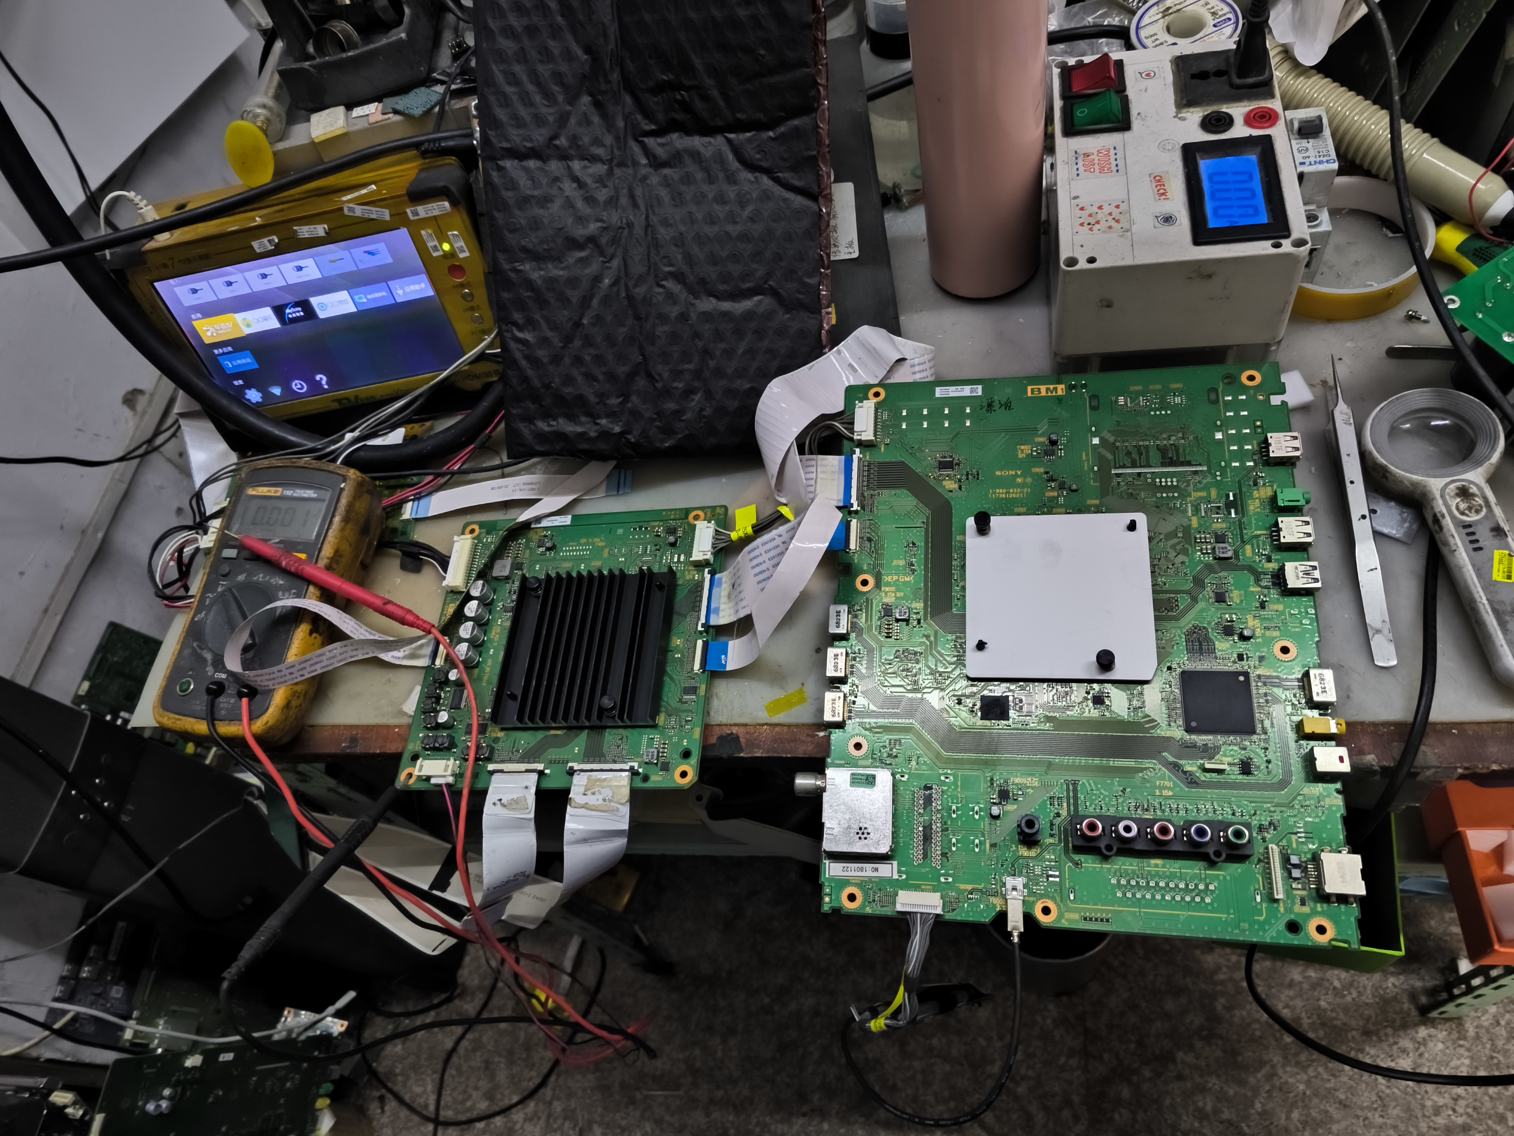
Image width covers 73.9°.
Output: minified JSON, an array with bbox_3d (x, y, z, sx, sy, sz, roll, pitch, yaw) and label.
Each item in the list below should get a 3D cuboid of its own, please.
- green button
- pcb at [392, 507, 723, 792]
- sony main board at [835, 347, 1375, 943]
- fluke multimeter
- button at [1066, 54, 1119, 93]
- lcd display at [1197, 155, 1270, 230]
[{"bbox_3d":[0.192,-0.258,0.566,0.025,0.009,0.020,0,60,14],"label":"green button"},{"bbox_3d":[-0.106,0.038,0.558,0.168,0.018,0.168,-2,59,12],"label":"pcb"},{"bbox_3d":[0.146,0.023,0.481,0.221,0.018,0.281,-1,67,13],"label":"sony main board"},{"bbox_3d":[-0.282,0.018,0.597,0.082,0.046,0.174,-4,59,12],"label":"fluke multimeter"},{"bbox_3d":[0.195,-0.285,0.581,0.025,0.009,0.019,0,60,14],"label":"button"},{"bbox_3d":[0.246,-0.194,0.521,0.028,0.005,0.051,0,60,14],"label":"lcd display"}]

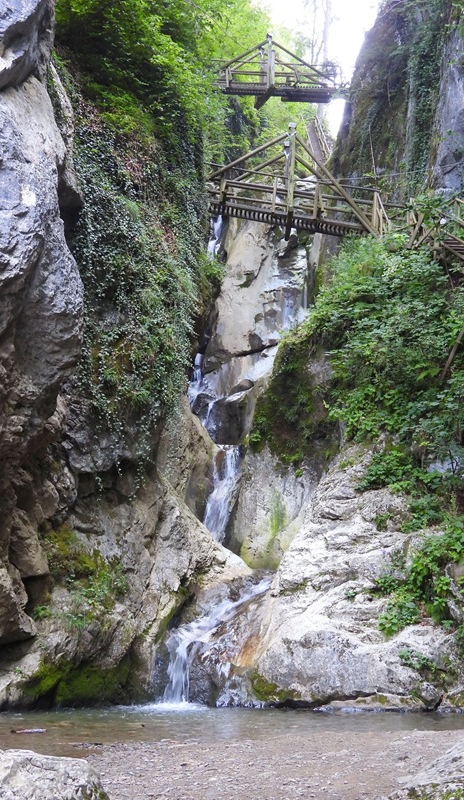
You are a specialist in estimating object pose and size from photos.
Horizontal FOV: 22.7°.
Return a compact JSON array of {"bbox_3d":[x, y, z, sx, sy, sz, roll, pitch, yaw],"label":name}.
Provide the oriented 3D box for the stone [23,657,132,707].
[{"bbox_3d":[-2.342,4.254,17.400,1.480,0.720,0.800,3,-10,-18],"label":"stone"}]

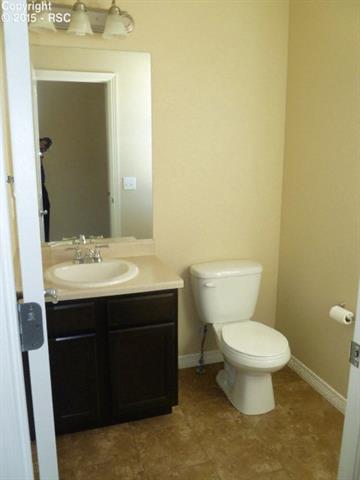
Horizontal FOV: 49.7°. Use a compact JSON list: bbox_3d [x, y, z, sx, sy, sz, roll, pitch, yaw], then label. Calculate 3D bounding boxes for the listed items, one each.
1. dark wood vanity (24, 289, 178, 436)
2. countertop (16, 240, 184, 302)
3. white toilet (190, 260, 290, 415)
[{"bbox_3d":[-0.445,0.574,2.104,0.748,0.754,0.513,-4,12,-19],"label":"dark wood vanity"},{"bbox_3d":[-0.434,0.138,2.002,0.775,0.141,0.541,-4,12,-19],"label":"countertop"},{"bbox_3d":[0.363,0.558,2.266,0.437,0.722,0.692,-4,12,-19],"label":"white toilet"}]

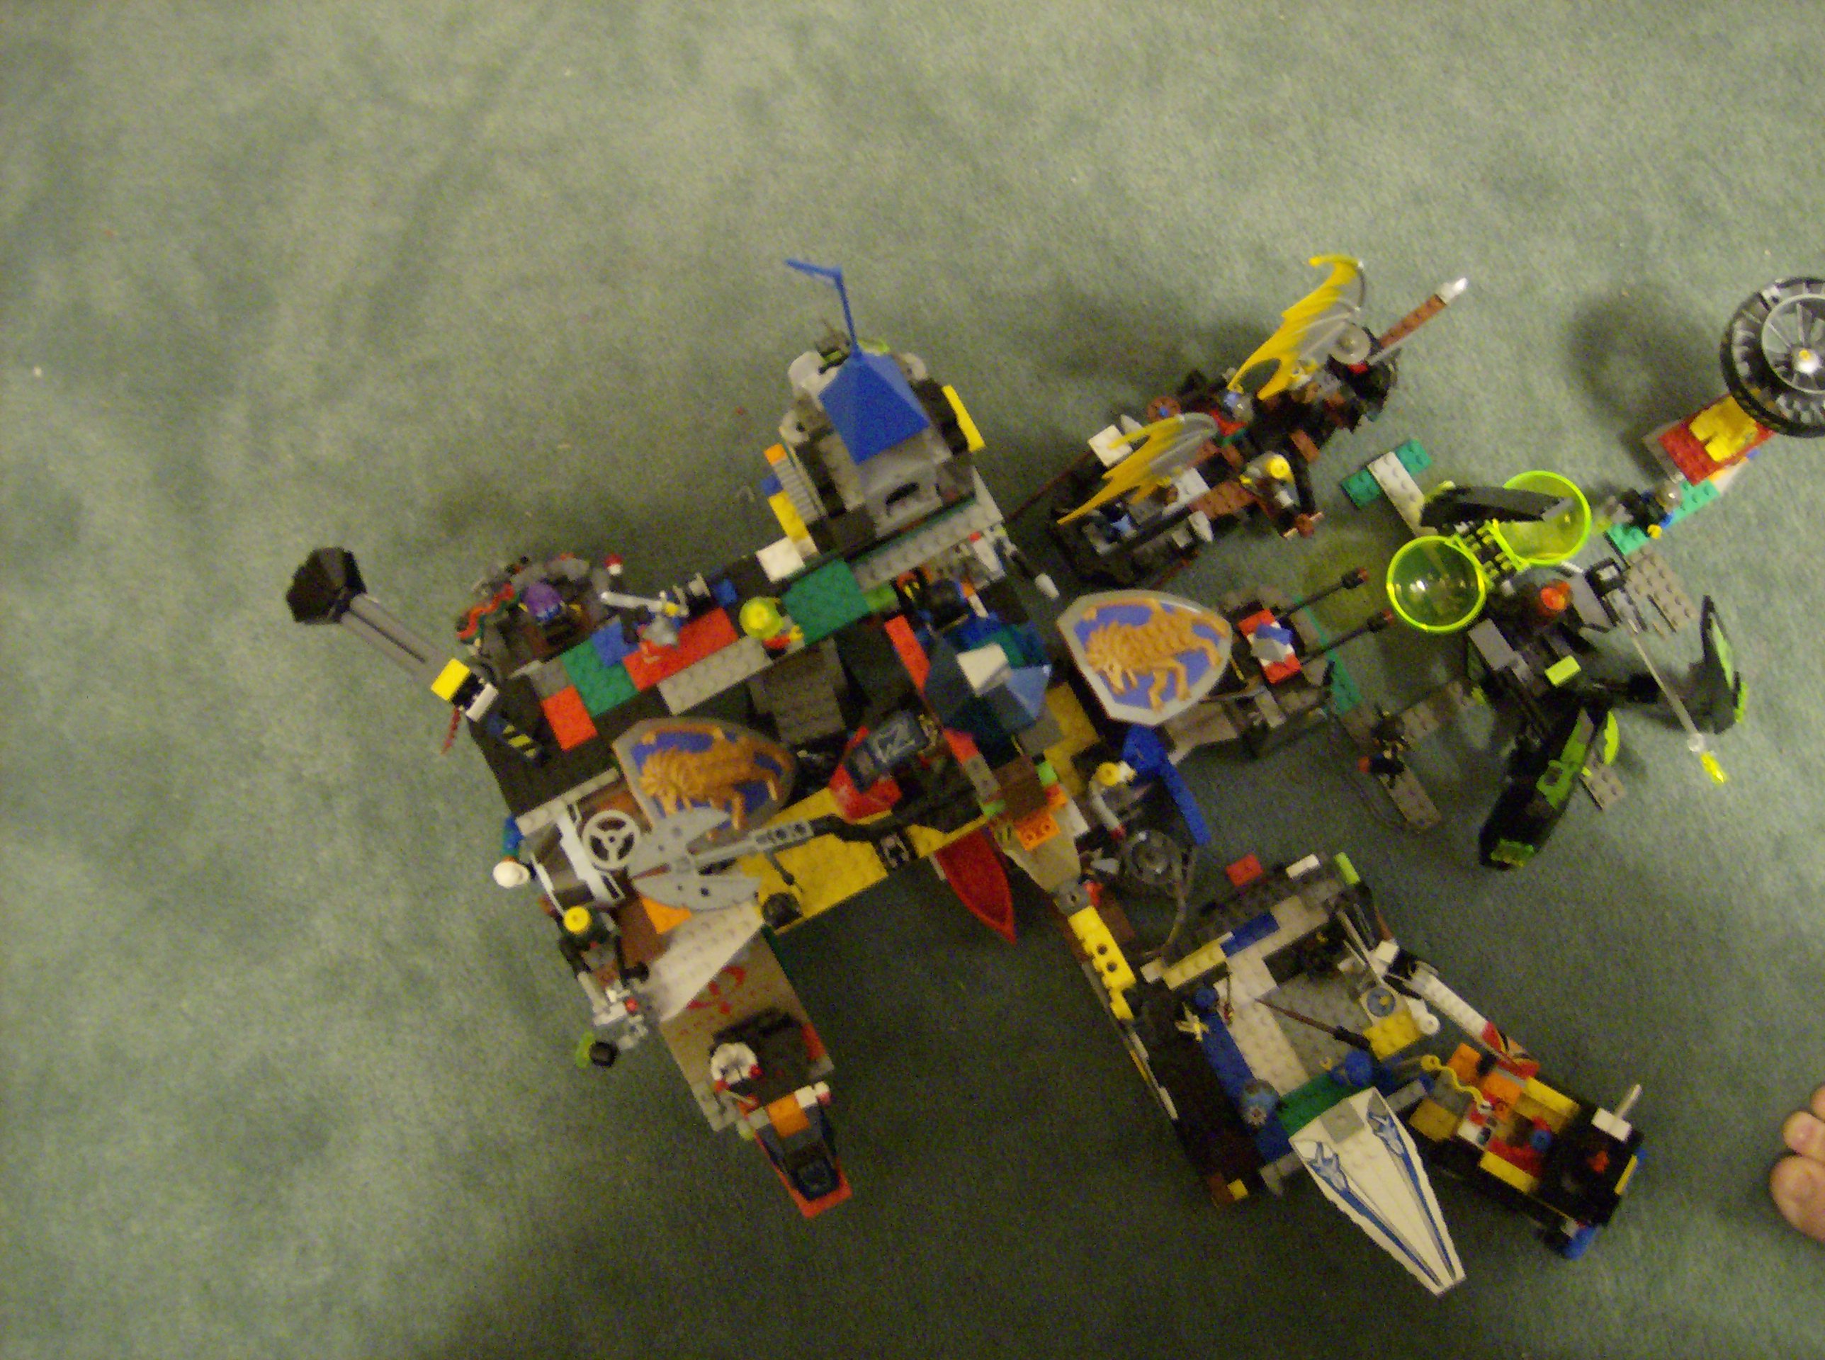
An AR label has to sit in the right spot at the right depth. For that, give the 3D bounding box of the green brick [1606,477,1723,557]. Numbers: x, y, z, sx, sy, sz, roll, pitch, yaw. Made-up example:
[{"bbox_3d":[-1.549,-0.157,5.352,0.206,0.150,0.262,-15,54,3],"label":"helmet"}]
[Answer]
[{"bbox_3d":[0.405,-0.087,1.021,0.064,0.005,0.016,-32,79,-4],"label":"green brick"}]

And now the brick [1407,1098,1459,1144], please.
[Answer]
[{"bbox_3d":[0.242,0.205,0.882,0.017,0.009,0.015,37,85,4],"label":"brick"}]

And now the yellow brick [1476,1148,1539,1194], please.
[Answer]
[{"bbox_3d":[0.296,0.244,0.942,0.032,0.011,0.008,29,81,8],"label":"yellow brick"}]

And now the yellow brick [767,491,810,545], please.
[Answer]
[{"bbox_3d":[-0.054,-0.071,0.834,0.008,0.011,0.025,-28,79,-3],"label":"yellow brick"}]

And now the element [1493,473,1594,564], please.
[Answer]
[{"bbox_3d":[0.304,-0.078,0.914,0.049,0.027,0.048,0,84,1],"label":"element"}]

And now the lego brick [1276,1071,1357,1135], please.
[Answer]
[{"bbox_3d":[0.203,0.213,0.952,0.042,0.009,0.022,-29,84,-2],"label":"lego brick"}]

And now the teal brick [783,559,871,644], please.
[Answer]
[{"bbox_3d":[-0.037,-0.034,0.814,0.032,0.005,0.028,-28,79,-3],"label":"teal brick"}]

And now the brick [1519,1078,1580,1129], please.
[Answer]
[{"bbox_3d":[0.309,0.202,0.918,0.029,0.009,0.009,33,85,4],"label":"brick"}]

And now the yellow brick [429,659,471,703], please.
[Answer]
[{"bbox_3d":[-0.208,0.000,0.853,0.010,0.009,0.016,35,85,4],"label":"yellow brick"}]

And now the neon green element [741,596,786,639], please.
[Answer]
[{"bbox_3d":[-0.061,-0.026,0.780,0.018,0.017,0.018,0,79,2],"label":"neon green element"}]

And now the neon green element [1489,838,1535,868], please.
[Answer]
[{"bbox_3d":[0.305,0.088,0.964,0.018,0.009,0.011,14,80,5],"label":"neon green element"}]

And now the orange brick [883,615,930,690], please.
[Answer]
[{"bbox_3d":[0.000,-0.011,0.800,0.008,0.011,0.032,-28,79,-3],"label":"orange brick"}]

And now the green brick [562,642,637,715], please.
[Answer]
[{"bbox_3d":[-0.143,-0.002,0.868,0.025,0.011,0.032,-29,84,-3],"label":"green brick"}]

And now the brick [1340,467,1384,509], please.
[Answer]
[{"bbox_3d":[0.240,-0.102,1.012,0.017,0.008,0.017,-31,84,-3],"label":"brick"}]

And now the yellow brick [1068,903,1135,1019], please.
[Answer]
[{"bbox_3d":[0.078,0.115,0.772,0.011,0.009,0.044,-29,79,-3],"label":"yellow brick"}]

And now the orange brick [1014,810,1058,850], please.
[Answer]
[{"bbox_3d":[0.051,0.061,0.788,0.016,0.009,0.015,-29,84,-2],"label":"orange brick"}]

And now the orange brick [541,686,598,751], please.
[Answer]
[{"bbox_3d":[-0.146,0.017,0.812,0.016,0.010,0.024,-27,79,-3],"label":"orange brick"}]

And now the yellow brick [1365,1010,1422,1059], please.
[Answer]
[{"bbox_3d":[0.235,0.173,0.929,0.024,0.011,0.016,-30,79,-4],"label":"yellow brick"}]

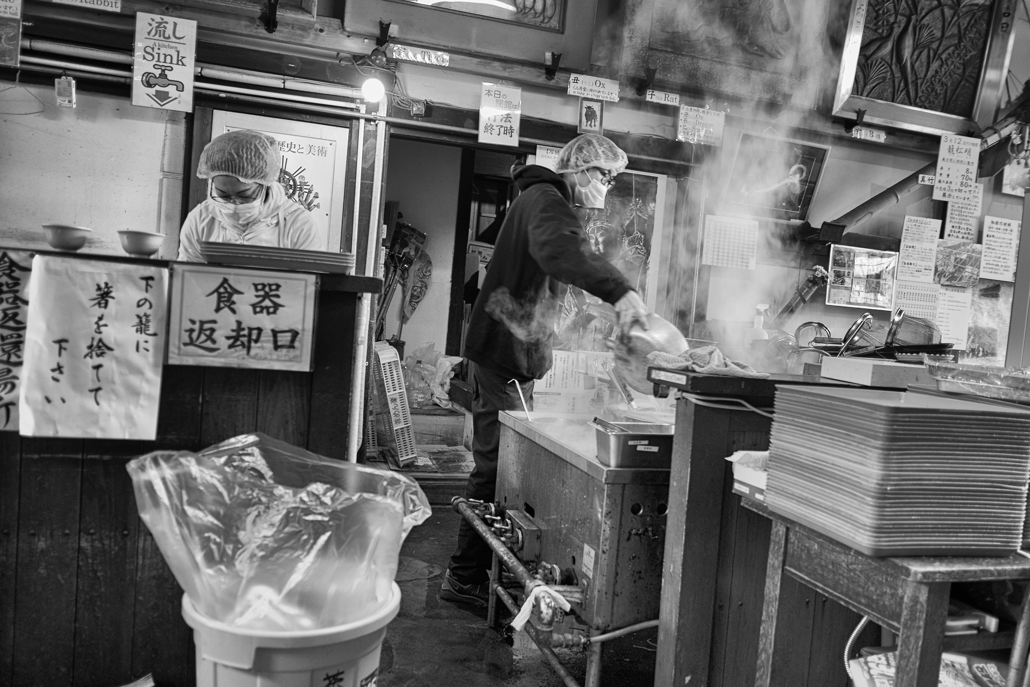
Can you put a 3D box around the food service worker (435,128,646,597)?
[{"bbox_3d":[0.118,0.098,2.787,0.640,1.700,0.500,5,2,0],"label":"food service worker"}]

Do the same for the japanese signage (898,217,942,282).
[{"bbox_3d":[2.622,-0.607,5.000,0.293,0.410,0.010,4,3,-17],"label":"japanese signage"}]

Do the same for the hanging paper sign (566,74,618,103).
[{"bbox_3d":[0.442,-1.422,4.302,0.296,0.117,0.010,4,3,-17],"label":"hanging paper sign"}]

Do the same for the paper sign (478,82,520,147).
[{"bbox_3d":[-0.075,-1.196,4.048,0.216,0.308,0.010,4,3,-17],"label":"paper sign"}]

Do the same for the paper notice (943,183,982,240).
[{"bbox_3d":[2.936,-0.856,5.046,0.270,0.367,0.010,4,3,-17],"label":"paper notice"}]

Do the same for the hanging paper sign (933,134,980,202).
[{"bbox_3d":[2.802,-1.103,4.886,0.305,0.410,0.010,4,3,-17],"label":"hanging paper sign"}]

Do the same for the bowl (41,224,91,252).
[{"bbox_3d":[-1.229,-0.288,2.120,0.120,0.068,0.120,4,3,-15],"label":"bowl"}]

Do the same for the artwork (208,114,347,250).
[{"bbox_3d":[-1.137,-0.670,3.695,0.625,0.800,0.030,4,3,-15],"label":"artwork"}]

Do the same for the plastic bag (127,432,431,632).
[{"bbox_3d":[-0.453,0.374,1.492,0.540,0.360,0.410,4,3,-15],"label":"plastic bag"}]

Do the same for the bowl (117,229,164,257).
[{"bbox_3d":[-0.853,-0.226,1.760,0.097,0.056,0.097,4,3,-17],"label":"bowl"}]

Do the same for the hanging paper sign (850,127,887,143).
[{"bbox_3d":[2.021,-1.185,4.406,0.228,0.060,0.010,4,3,-15],"label":"hanging paper sign"}]

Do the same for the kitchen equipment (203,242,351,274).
[{"bbox_3d":[-0.590,-0.206,1.933,0.339,0.050,0.300,4,3,-17],"label":"kitchen equipment"}]

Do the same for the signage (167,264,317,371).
[{"bbox_3d":[-0.619,-0.057,1.767,0.316,0.227,0.010,4,3,-17],"label":"signage"}]

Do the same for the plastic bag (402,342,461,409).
[{"bbox_3d":[-0.547,0.218,5.120,0.360,0.420,0.280,4,3,-15],"label":"plastic bag"}]

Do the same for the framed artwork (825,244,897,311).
[{"bbox_3d":[2.029,-0.380,4.506,0.462,0.350,0.025,4,3,-15],"label":"framed artwork"}]

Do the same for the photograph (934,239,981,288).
[{"bbox_3d":[2.682,-0.483,4.685,0.340,0.262,0.006,4,3,-15],"label":"photograph"}]

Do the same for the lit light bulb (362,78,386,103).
[{"bbox_3d":[-0.631,-1.133,3.450,0.100,0.105,0.100,4,3,-15],"label":"lit light bulb"}]

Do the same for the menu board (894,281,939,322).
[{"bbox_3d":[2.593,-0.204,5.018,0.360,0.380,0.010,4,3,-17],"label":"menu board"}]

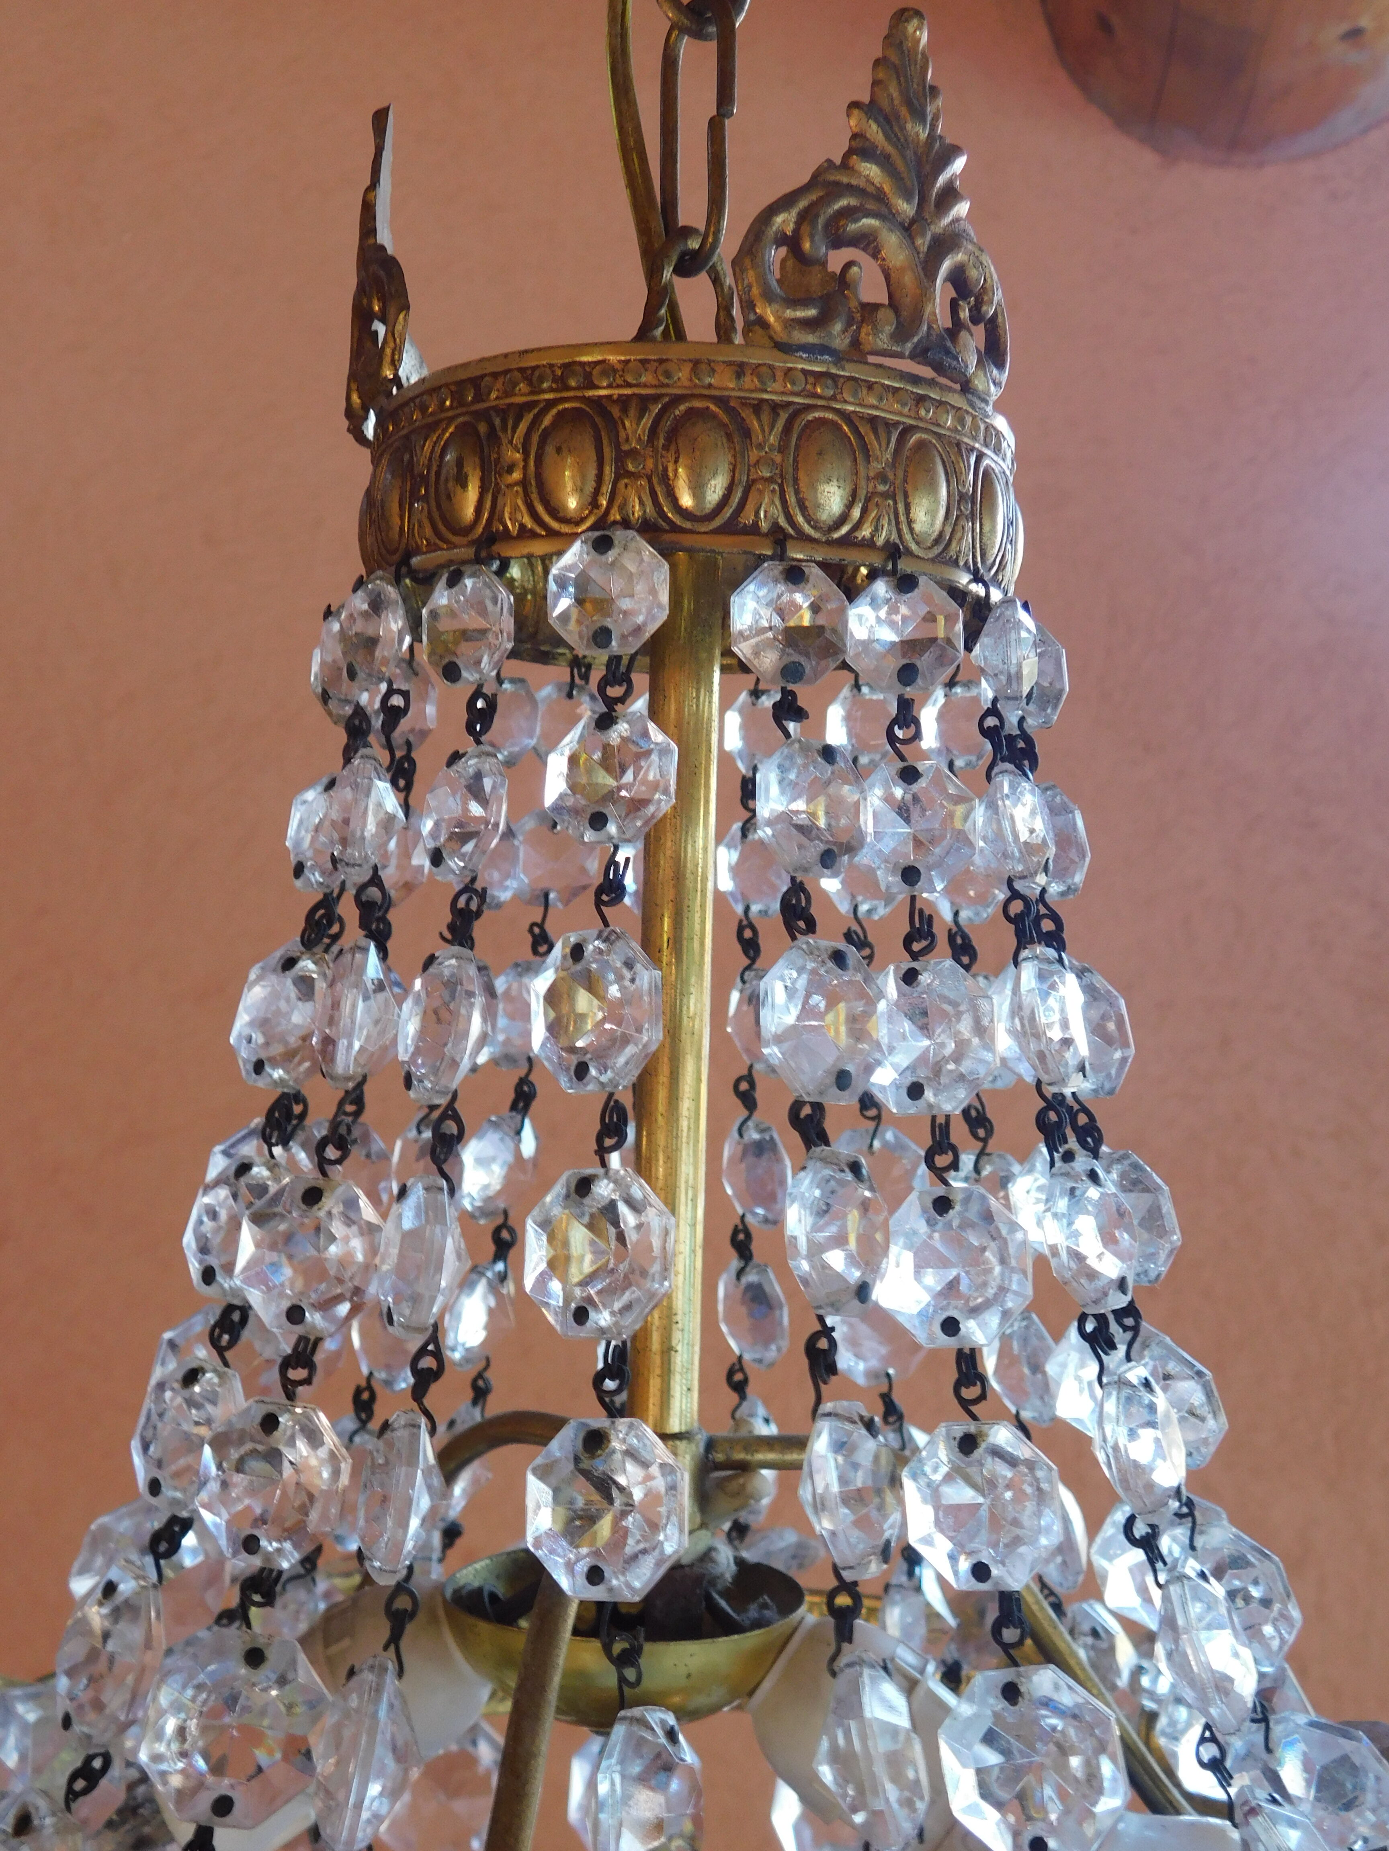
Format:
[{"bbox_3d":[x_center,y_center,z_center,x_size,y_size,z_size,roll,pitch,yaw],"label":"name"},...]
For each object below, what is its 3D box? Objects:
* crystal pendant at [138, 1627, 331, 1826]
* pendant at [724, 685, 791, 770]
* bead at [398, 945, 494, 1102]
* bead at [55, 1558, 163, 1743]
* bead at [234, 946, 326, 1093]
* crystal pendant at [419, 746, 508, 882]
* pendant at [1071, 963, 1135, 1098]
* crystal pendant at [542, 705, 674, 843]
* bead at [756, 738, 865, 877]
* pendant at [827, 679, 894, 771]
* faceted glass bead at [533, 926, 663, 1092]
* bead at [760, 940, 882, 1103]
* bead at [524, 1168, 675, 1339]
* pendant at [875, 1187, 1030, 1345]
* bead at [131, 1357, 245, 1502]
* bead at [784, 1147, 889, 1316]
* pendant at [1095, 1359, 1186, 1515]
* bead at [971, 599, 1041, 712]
[{"bbox_3d":[-0.050,0.087,0.209,0.020,0.021,0.010,14,-14,-14],"label":"crystal pendant"},{"bbox_3d":[0.012,-0.033,0.326,0.015,0.015,0.007,2,6,24],"label":"pendant"},{"bbox_3d":[-0.029,0.011,0.225,0.009,0.018,0.018,12,-5,-35],"label":"bead"},{"bbox_3d":[-0.071,0.088,0.234,0.020,0.020,0.009,-9,-31,39],"label":"bead"},{"bbox_3d":[-0.053,0.012,0.248,0.018,0.018,0.009,9,-5,27],"label":"bead"},{"bbox_3d":[-0.027,-0.013,0.226,0.015,0.015,0.007,0,-9,44],"label":"crystal pendant"},{"bbox_3d":[0.052,0.014,0.256,0.009,0.017,0.017,-7,-4,-27],"label":"pendant"},{"bbox_3d":[-0.010,-0.018,0.226,0.016,0.016,0.007,5,4,14],"label":"crystal pendant"},{"bbox_3d":[0.013,-0.013,0.219,0.015,0.015,0.007,6,-9,-36],"label":"bead"},{"bbox_3d":[0.028,-0.033,0.318,0.015,0.015,0.007,4,7,35],"label":"pendant"},{"bbox_3d":[-0.011,0.009,0.219,0.018,0.018,0.009,-3,-3,35],"label":"faceted glass bead"},{"bbox_3d":[0.014,0.011,0.219,0.017,0.018,0.010,10,-16,-43],"label":"bead"},{"bbox_3d":[-0.010,0.036,0.212,0.019,0.019,0.009,-4,-11,29],"label":"bead"},{"bbox_3d":[0.030,0.039,0.220,0.018,0.019,0.009,-6,-10,19],"label":"pendant"},{"bbox_3d":[-0.063,0.064,0.242,0.018,0.018,0.009,9,-10,40],"label":"bead"},{"bbox_3d":[0.016,0.034,0.214,0.009,0.019,0.018,-12,-15,40],"label":"bead"},{"bbox_3d":[0.055,0.063,0.236,0.009,0.018,0.018,-17,-10,37],"label":"pendant"},{"bbox_3d":[0.041,-0.036,0.254,0.008,0.014,0.014,-3,-3,24],"label":"bead"}]

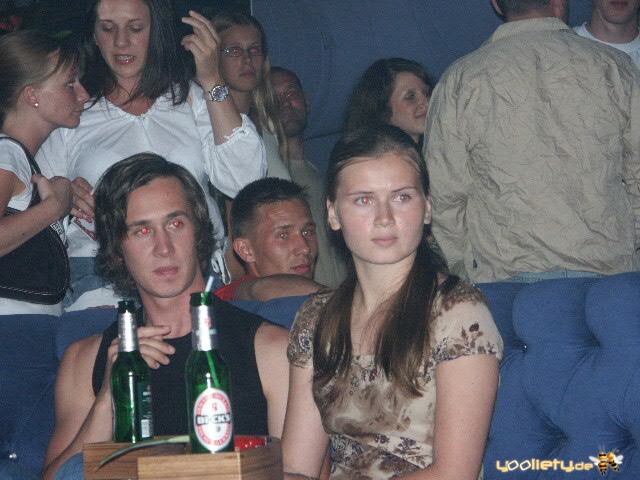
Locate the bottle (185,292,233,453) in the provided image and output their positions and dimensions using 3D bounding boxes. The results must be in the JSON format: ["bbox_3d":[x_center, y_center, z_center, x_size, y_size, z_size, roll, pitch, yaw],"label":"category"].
[{"bbox_3d":[-0.152,0.185,3.550,0.061,0.229,0.061,-3,-2,-5],"label":"bottle"}]

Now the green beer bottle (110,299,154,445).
[{"bbox_3d":[-0.294,0.209,4.080,0.061,0.229,0.061,-3,-2,0],"label":"green beer bottle"}]

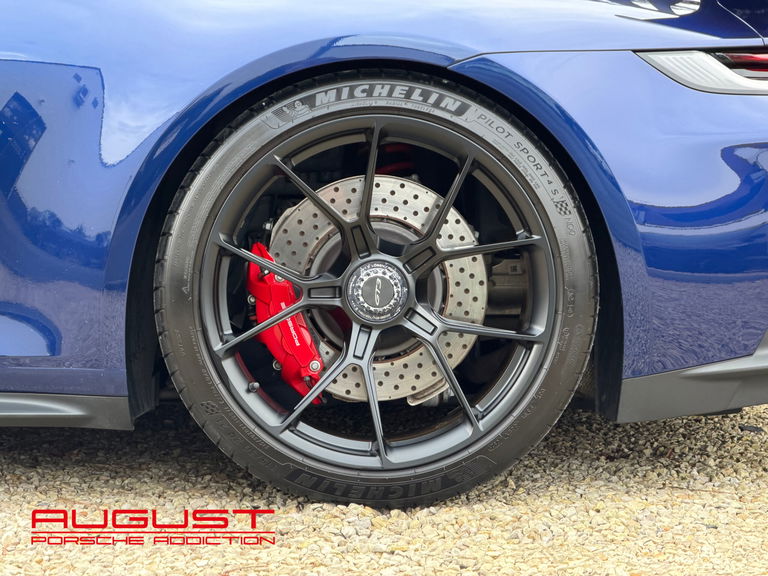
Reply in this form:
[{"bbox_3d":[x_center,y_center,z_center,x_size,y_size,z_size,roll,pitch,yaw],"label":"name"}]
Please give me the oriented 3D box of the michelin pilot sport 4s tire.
[{"bbox_3d":[-0.009,-0.001,3.700,0.720,0.715,0.310,0,2,0],"label":"michelin pilot sport 4s tire"}]

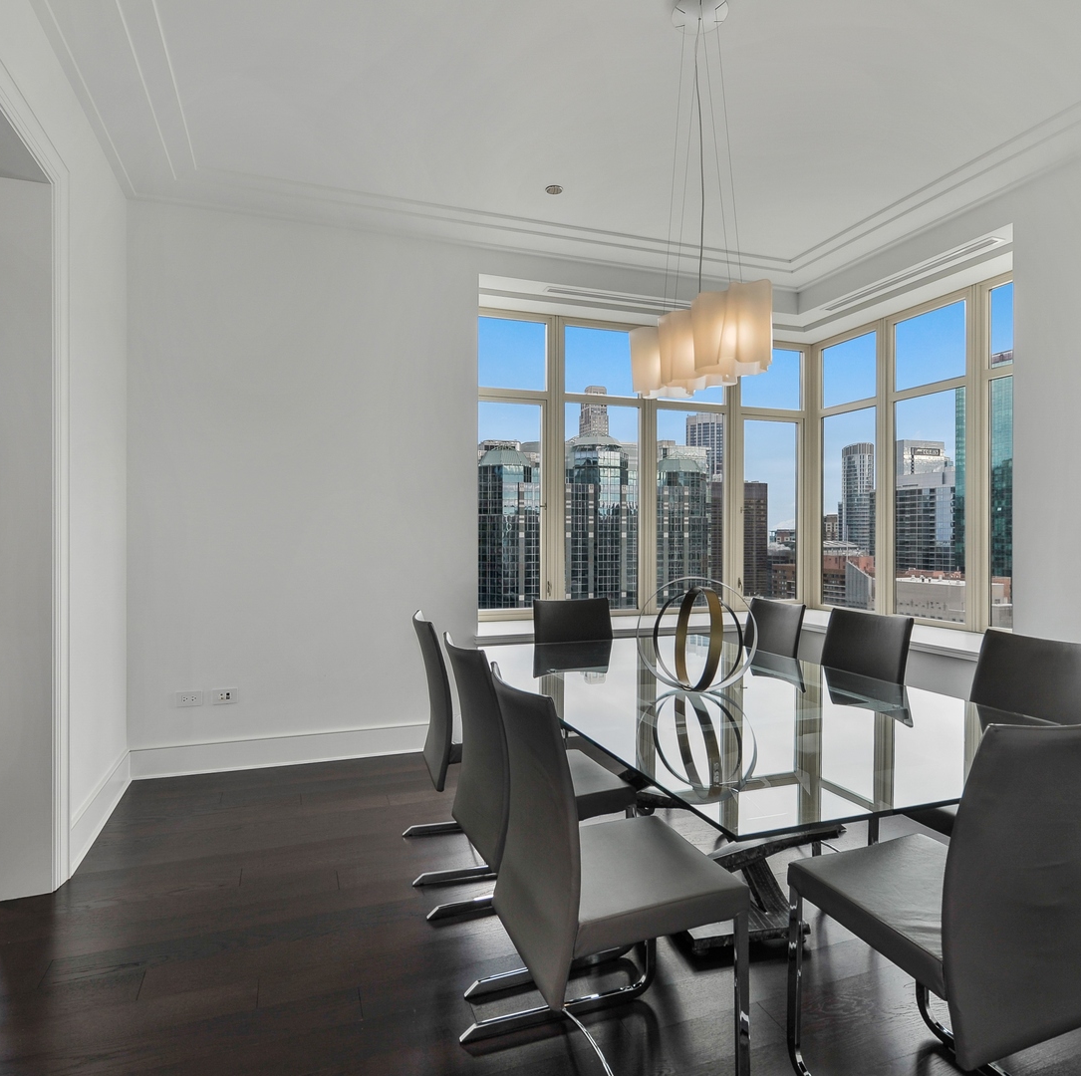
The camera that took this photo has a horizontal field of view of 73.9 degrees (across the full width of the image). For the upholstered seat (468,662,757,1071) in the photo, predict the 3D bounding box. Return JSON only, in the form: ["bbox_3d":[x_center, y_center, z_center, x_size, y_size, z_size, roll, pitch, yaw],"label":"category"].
[{"bbox_3d":[0.135,0.780,1.664,0.544,0.941,0.437,0,0,-20],"label":"upholstered seat"}]

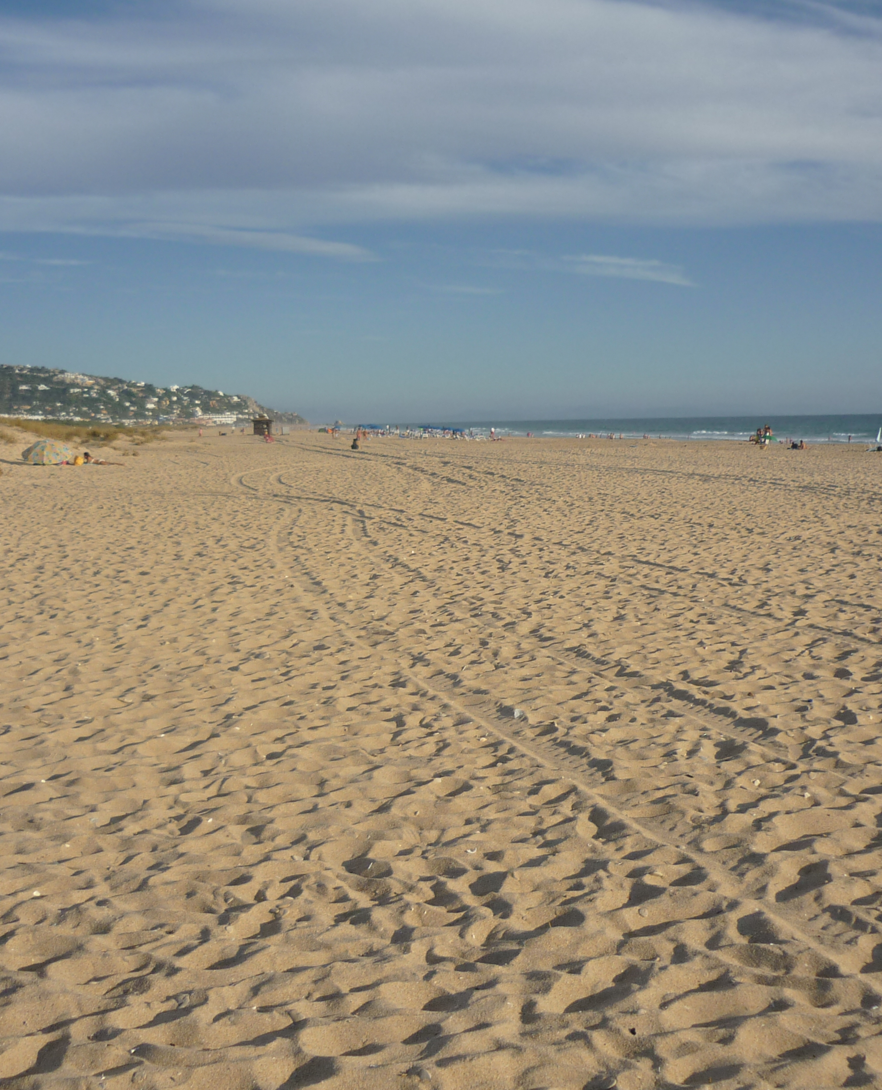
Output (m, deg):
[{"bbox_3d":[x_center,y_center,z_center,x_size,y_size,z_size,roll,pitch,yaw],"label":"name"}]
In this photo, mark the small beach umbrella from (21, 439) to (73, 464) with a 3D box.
[{"bbox_3d":[-14.198,-3.340,50.000,1.850,0.970,1.850,-2,23,-16],"label":"small beach umbrella"}]

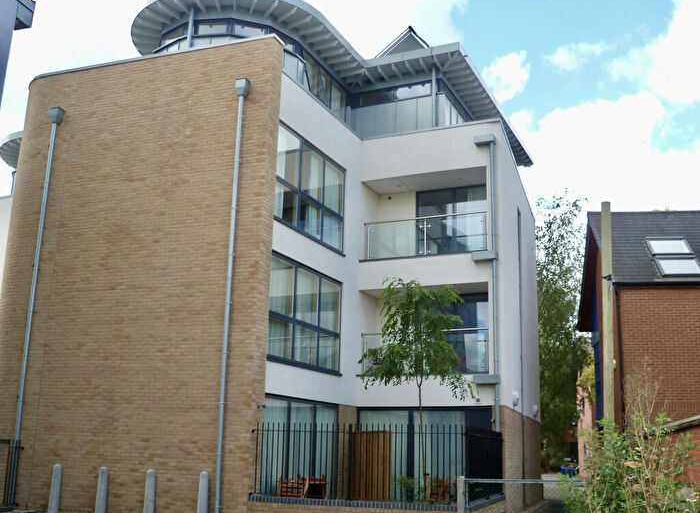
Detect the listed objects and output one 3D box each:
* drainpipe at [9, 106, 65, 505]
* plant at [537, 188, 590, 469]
[{"bbox_3d":[-7.041,0.841,17.619,0.320,9.050,0.250,-4,-15,20],"label":"drainpipe"},{"bbox_3d":[11.380,4.195,43.694,4.800,16.200,4.800,-5,-15,24],"label":"plant"}]

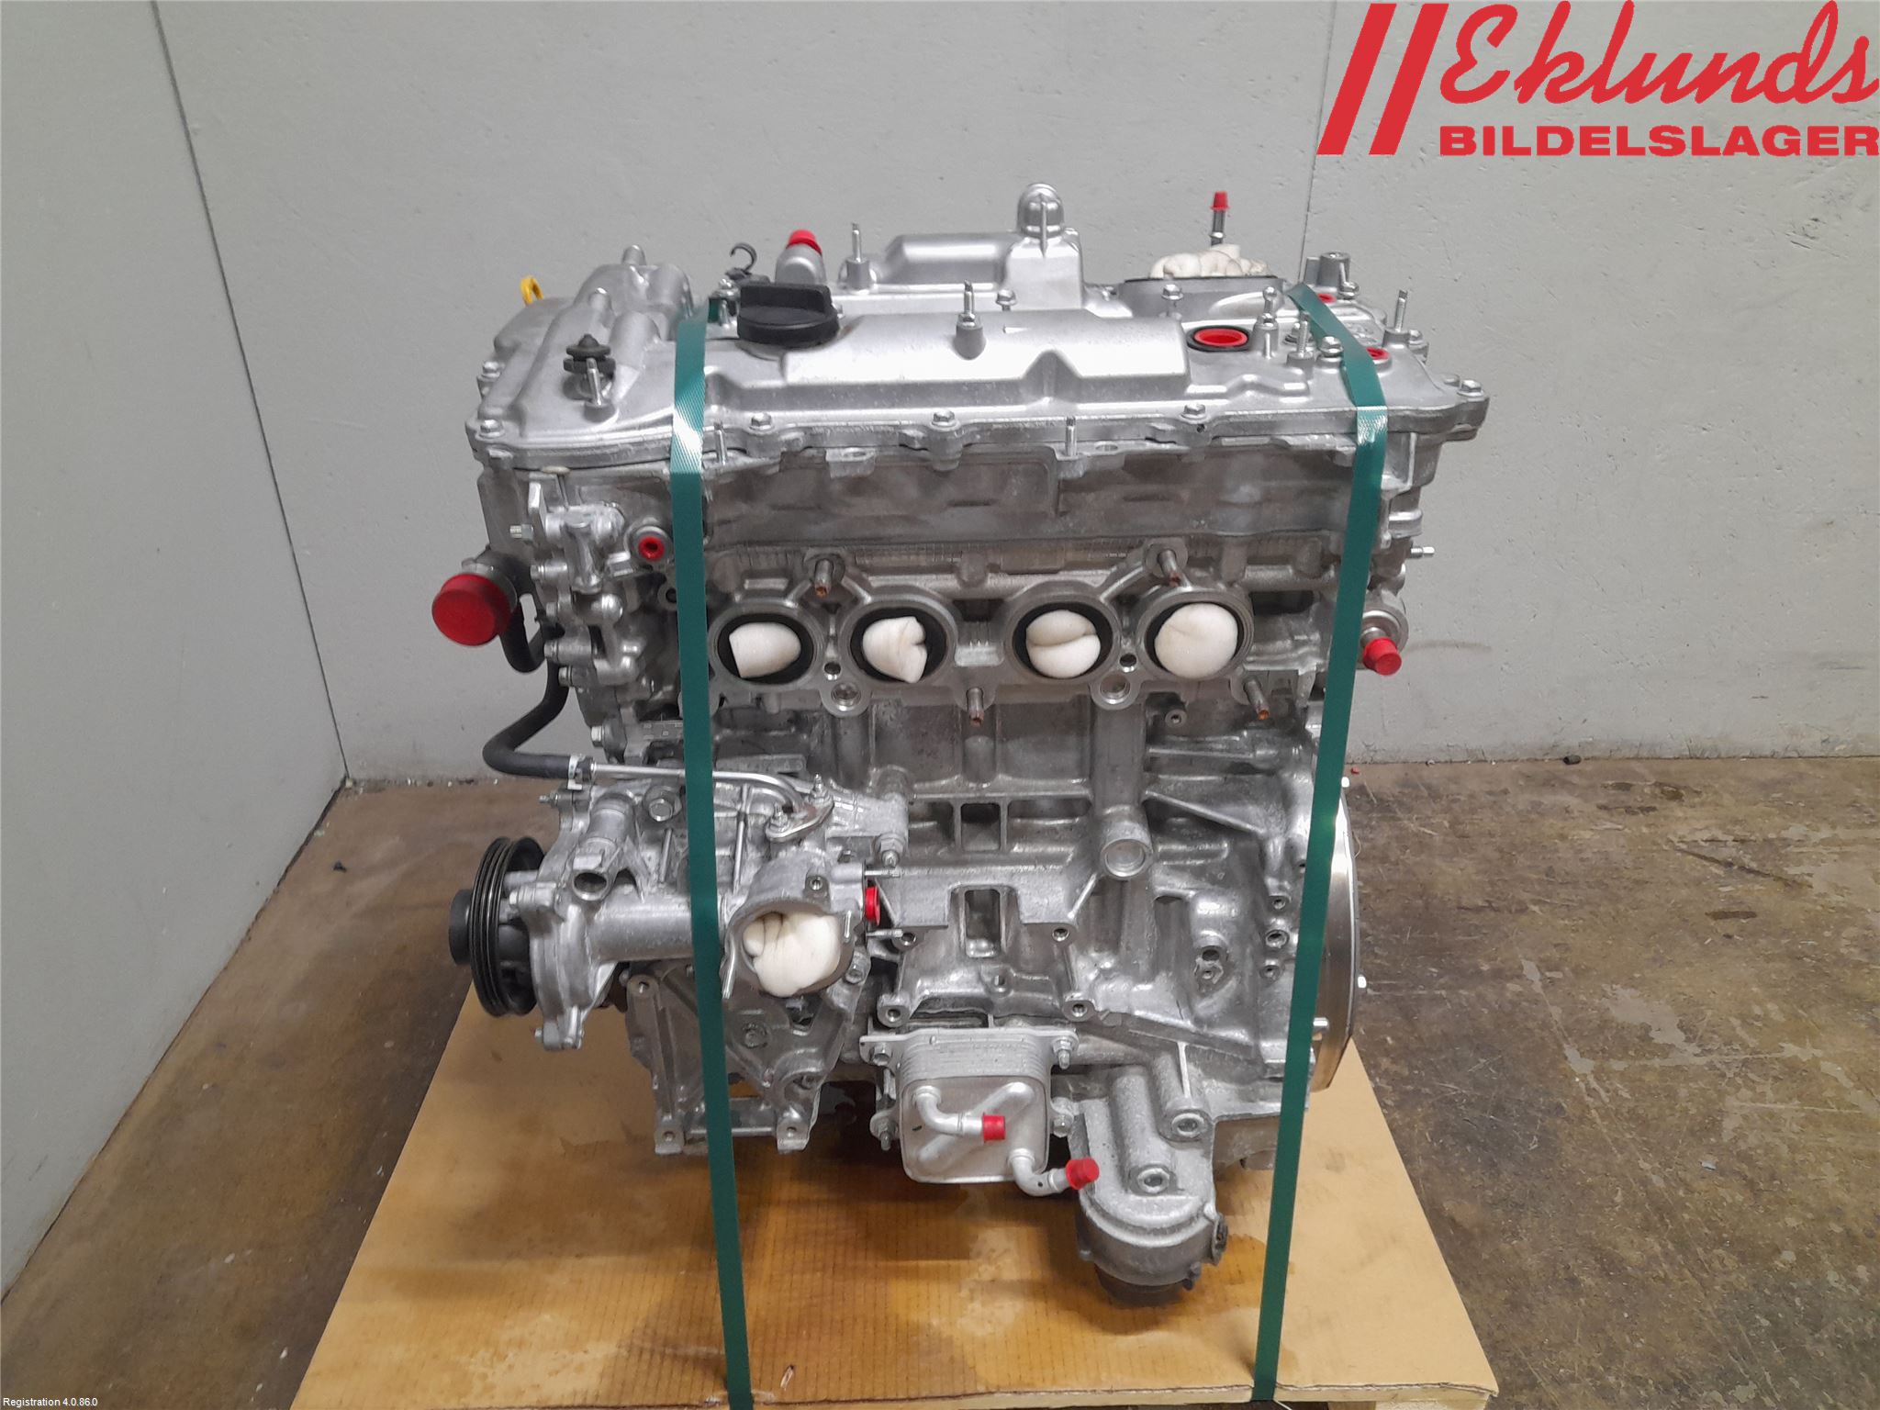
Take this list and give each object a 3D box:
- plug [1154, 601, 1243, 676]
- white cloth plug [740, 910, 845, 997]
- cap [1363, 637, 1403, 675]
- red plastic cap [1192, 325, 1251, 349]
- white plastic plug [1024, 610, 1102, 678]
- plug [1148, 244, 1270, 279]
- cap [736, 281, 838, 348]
[{"bbox_3d":[0.150,-0.038,0.790,0.050,0.046,0.042,-1,29,-3],"label":"plug"},{"bbox_3d":[-0.091,0.151,0.830,0.064,0.058,0.050,-1,29,-3],"label":"white cloth plug"},{"bbox_3d":[0.260,-0.028,0.800,0.020,0.020,0.019,-4,31,-8],"label":"cap"},{"bbox_3d":[0.164,-0.213,0.790,0.033,0.013,0.033,0,32,0],"label":"red plastic cap"},{"bbox_3d":[0.072,-0.036,0.795,0.045,0.042,0.040,-1,29,-3],"label":"white plastic plug"},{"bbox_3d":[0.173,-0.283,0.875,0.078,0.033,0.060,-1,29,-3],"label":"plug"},{"bbox_3d":[-0.088,-0.229,0.790,0.059,0.029,0.059,-1,32,-3],"label":"cap"}]

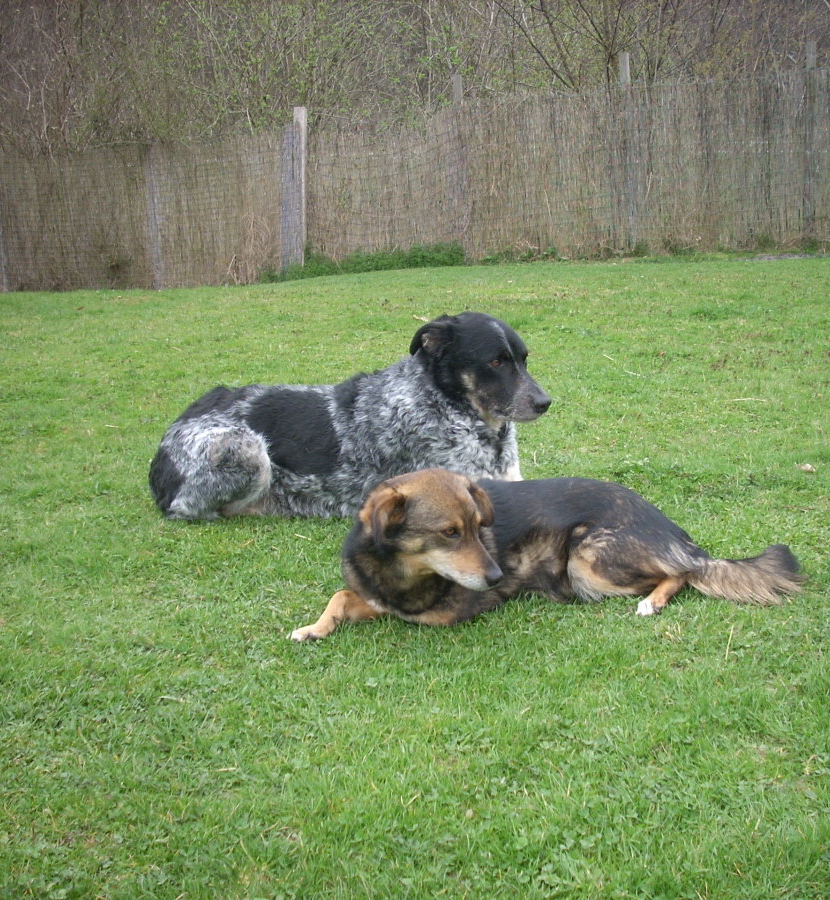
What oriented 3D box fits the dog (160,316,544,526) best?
[{"bbox_3d":[-0.106,-0.090,2.641,0.800,0.400,0.340,0,11,12],"label":"dog"}]

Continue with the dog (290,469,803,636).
[{"bbox_3d":[0.186,0.095,2.000,0.760,0.255,0.330,-5,11,-13],"label":"dog"}]

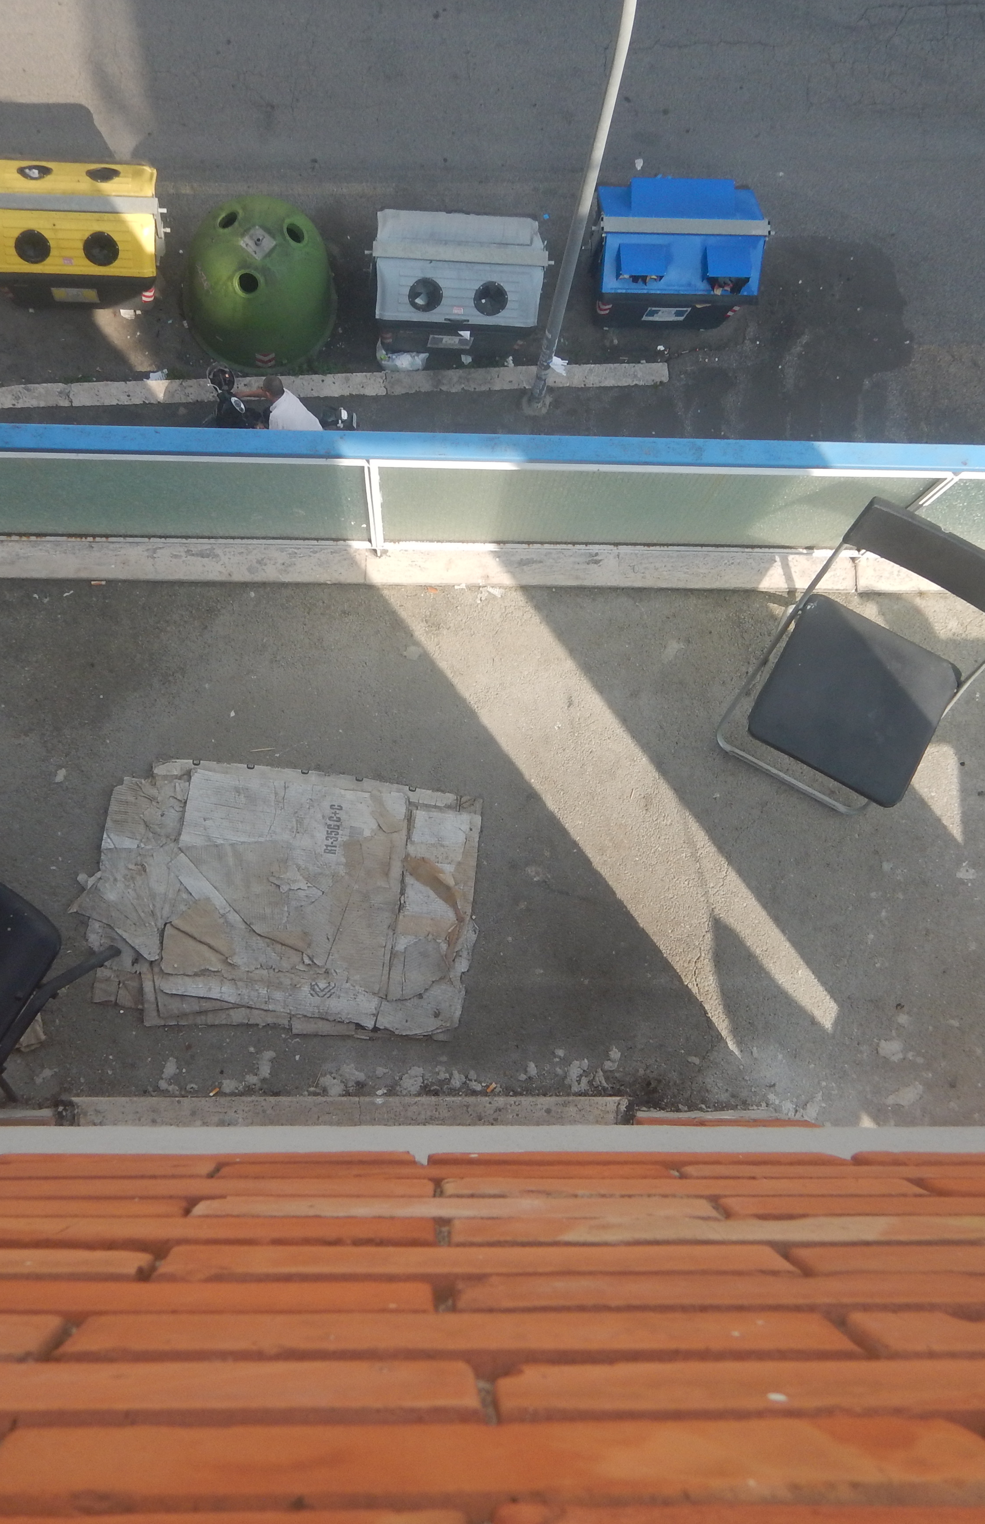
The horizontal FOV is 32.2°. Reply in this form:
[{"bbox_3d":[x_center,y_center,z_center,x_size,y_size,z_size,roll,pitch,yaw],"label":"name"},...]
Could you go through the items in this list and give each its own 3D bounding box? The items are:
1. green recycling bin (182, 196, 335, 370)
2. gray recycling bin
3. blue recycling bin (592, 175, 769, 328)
[{"bbox_3d":[-2.401,-5.012,17.471,1.650,1.550,1.650,1,84,-6],"label":"green recycling bin"},{"bbox_3d":[-0.389,-4.927,17.608,1.730,1.660,1.180,3,84,-6],"label":"gray recycling bin"},{"bbox_3d":[1.871,-5.262,17.858,1.730,1.660,1.200,1,84,-6],"label":"blue recycling bin"}]

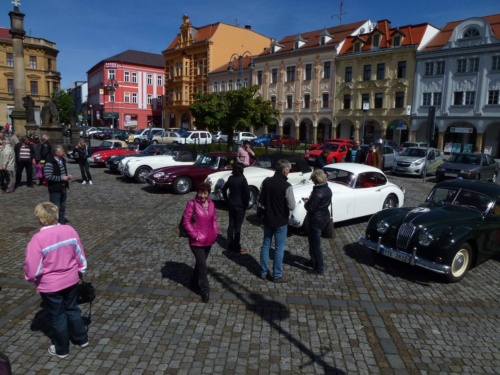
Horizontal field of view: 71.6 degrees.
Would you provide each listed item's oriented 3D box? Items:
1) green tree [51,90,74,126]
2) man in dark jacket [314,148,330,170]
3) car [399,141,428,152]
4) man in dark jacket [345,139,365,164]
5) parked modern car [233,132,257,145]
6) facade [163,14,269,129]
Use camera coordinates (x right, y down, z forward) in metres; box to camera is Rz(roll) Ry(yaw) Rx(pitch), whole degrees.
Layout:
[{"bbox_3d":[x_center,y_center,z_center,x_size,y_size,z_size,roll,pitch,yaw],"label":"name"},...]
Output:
[{"bbox_3d":[-25.674,-10.296,47.505,3.400,6.000,3.400,2,10,0],"label":"green tree"},{"bbox_3d":[2.263,-0.354,10.576,0.520,1.665,0.450,-6,13,-36],"label":"man in dark jacket"},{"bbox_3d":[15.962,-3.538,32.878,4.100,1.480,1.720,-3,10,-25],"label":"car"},{"bbox_3d":[4.730,-1.205,15.712,0.580,1.773,0.360,7,11,26],"label":"man in dark jacket"},{"bbox_3d":[-0.038,-5.473,38.880,3.750,1.450,1.650,-5,12,-34],"label":"parked modern car"},{"bbox_3d":[-6.702,-21.760,71.910,15.000,21.500,16.500,11,14,42],"label":"facade"}]

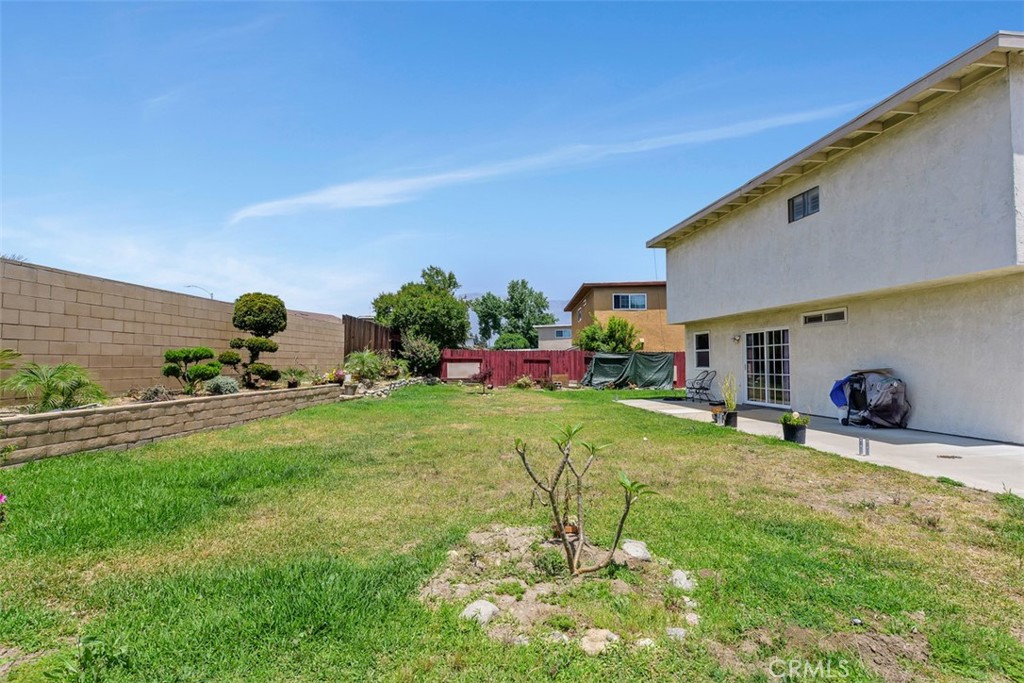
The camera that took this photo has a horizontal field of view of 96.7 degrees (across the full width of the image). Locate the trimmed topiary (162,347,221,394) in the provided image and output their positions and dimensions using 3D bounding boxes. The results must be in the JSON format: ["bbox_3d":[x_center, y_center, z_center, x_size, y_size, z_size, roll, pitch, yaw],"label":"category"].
[{"bbox_3d":[-6.268,0.567,8.900,0.880,0.940,1.000,0,-2,3],"label":"trimmed topiary"}]

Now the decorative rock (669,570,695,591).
[{"bbox_3d":[0.891,1.250,2.400,0.120,0.080,0.100,0,-3,0],"label":"decorative rock"}]

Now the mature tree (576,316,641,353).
[{"bbox_3d":[5.259,0.518,24.800,3.400,3.700,2.900,0,-2,0],"label":"mature tree"}]

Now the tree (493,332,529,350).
[{"bbox_3d":[0.000,1.135,35.000,2.900,3.400,2.900,0,-3,2],"label":"tree"}]

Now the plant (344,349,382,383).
[{"bbox_3d":[-5.156,0.816,15.800,1.300,1.150,1.250,0,-3,3],"label":"plant"}]

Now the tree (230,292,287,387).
[{"bbox_3d":[-5.737,-0.024,10.300,1.260,2.140,1.100,0,-3,3],"label":"tree"}]

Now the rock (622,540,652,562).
[{"bbox_3d":[0.744,1.249,2.720,0.175,0.090,0.140,0,-3,0],"label":"rock"}]

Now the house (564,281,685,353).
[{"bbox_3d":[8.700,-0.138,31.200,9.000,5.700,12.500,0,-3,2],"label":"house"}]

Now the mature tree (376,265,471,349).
[{"bbox_3d":[-4.892,-0.811,24.600,5.300,6.400,5.000,0,-2,0],"label":"mature tree"}]

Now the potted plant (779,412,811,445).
[{"bbox_3d":[4.345,1.315,7.000,0.420,0.500,0.420,0,-2,-6],"label":"potted plant"}]

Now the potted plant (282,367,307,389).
[{"bbox_3d":[-5.831,0.965,12.200,0.560,0.580,0.560,0,-2,3],"label":"potted plant"}]

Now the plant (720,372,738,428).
[{"bbox_3d":[4.167,1.105,8.700,0.330,1.040,0.320,0,-3,0],"label":"plant"}]

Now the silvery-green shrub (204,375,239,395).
[{"bbox_3d":[-5.589,0.836,8.722,0.580,0.406,0.560,0,-3,0],"label":"silvery-green shrub"}]

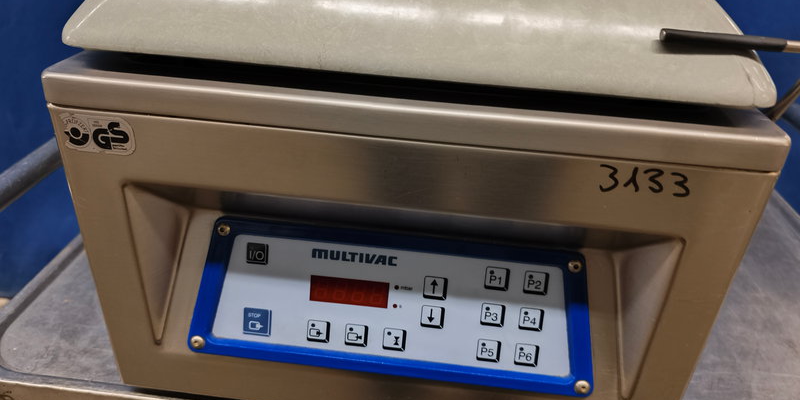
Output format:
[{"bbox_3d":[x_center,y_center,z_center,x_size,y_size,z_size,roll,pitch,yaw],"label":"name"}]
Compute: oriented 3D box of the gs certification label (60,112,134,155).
[{"bbox_3d":[-0.165,-0.036,0.292,0.041,0.023,0.001,5,28,3],"label":"gs certification label"}]

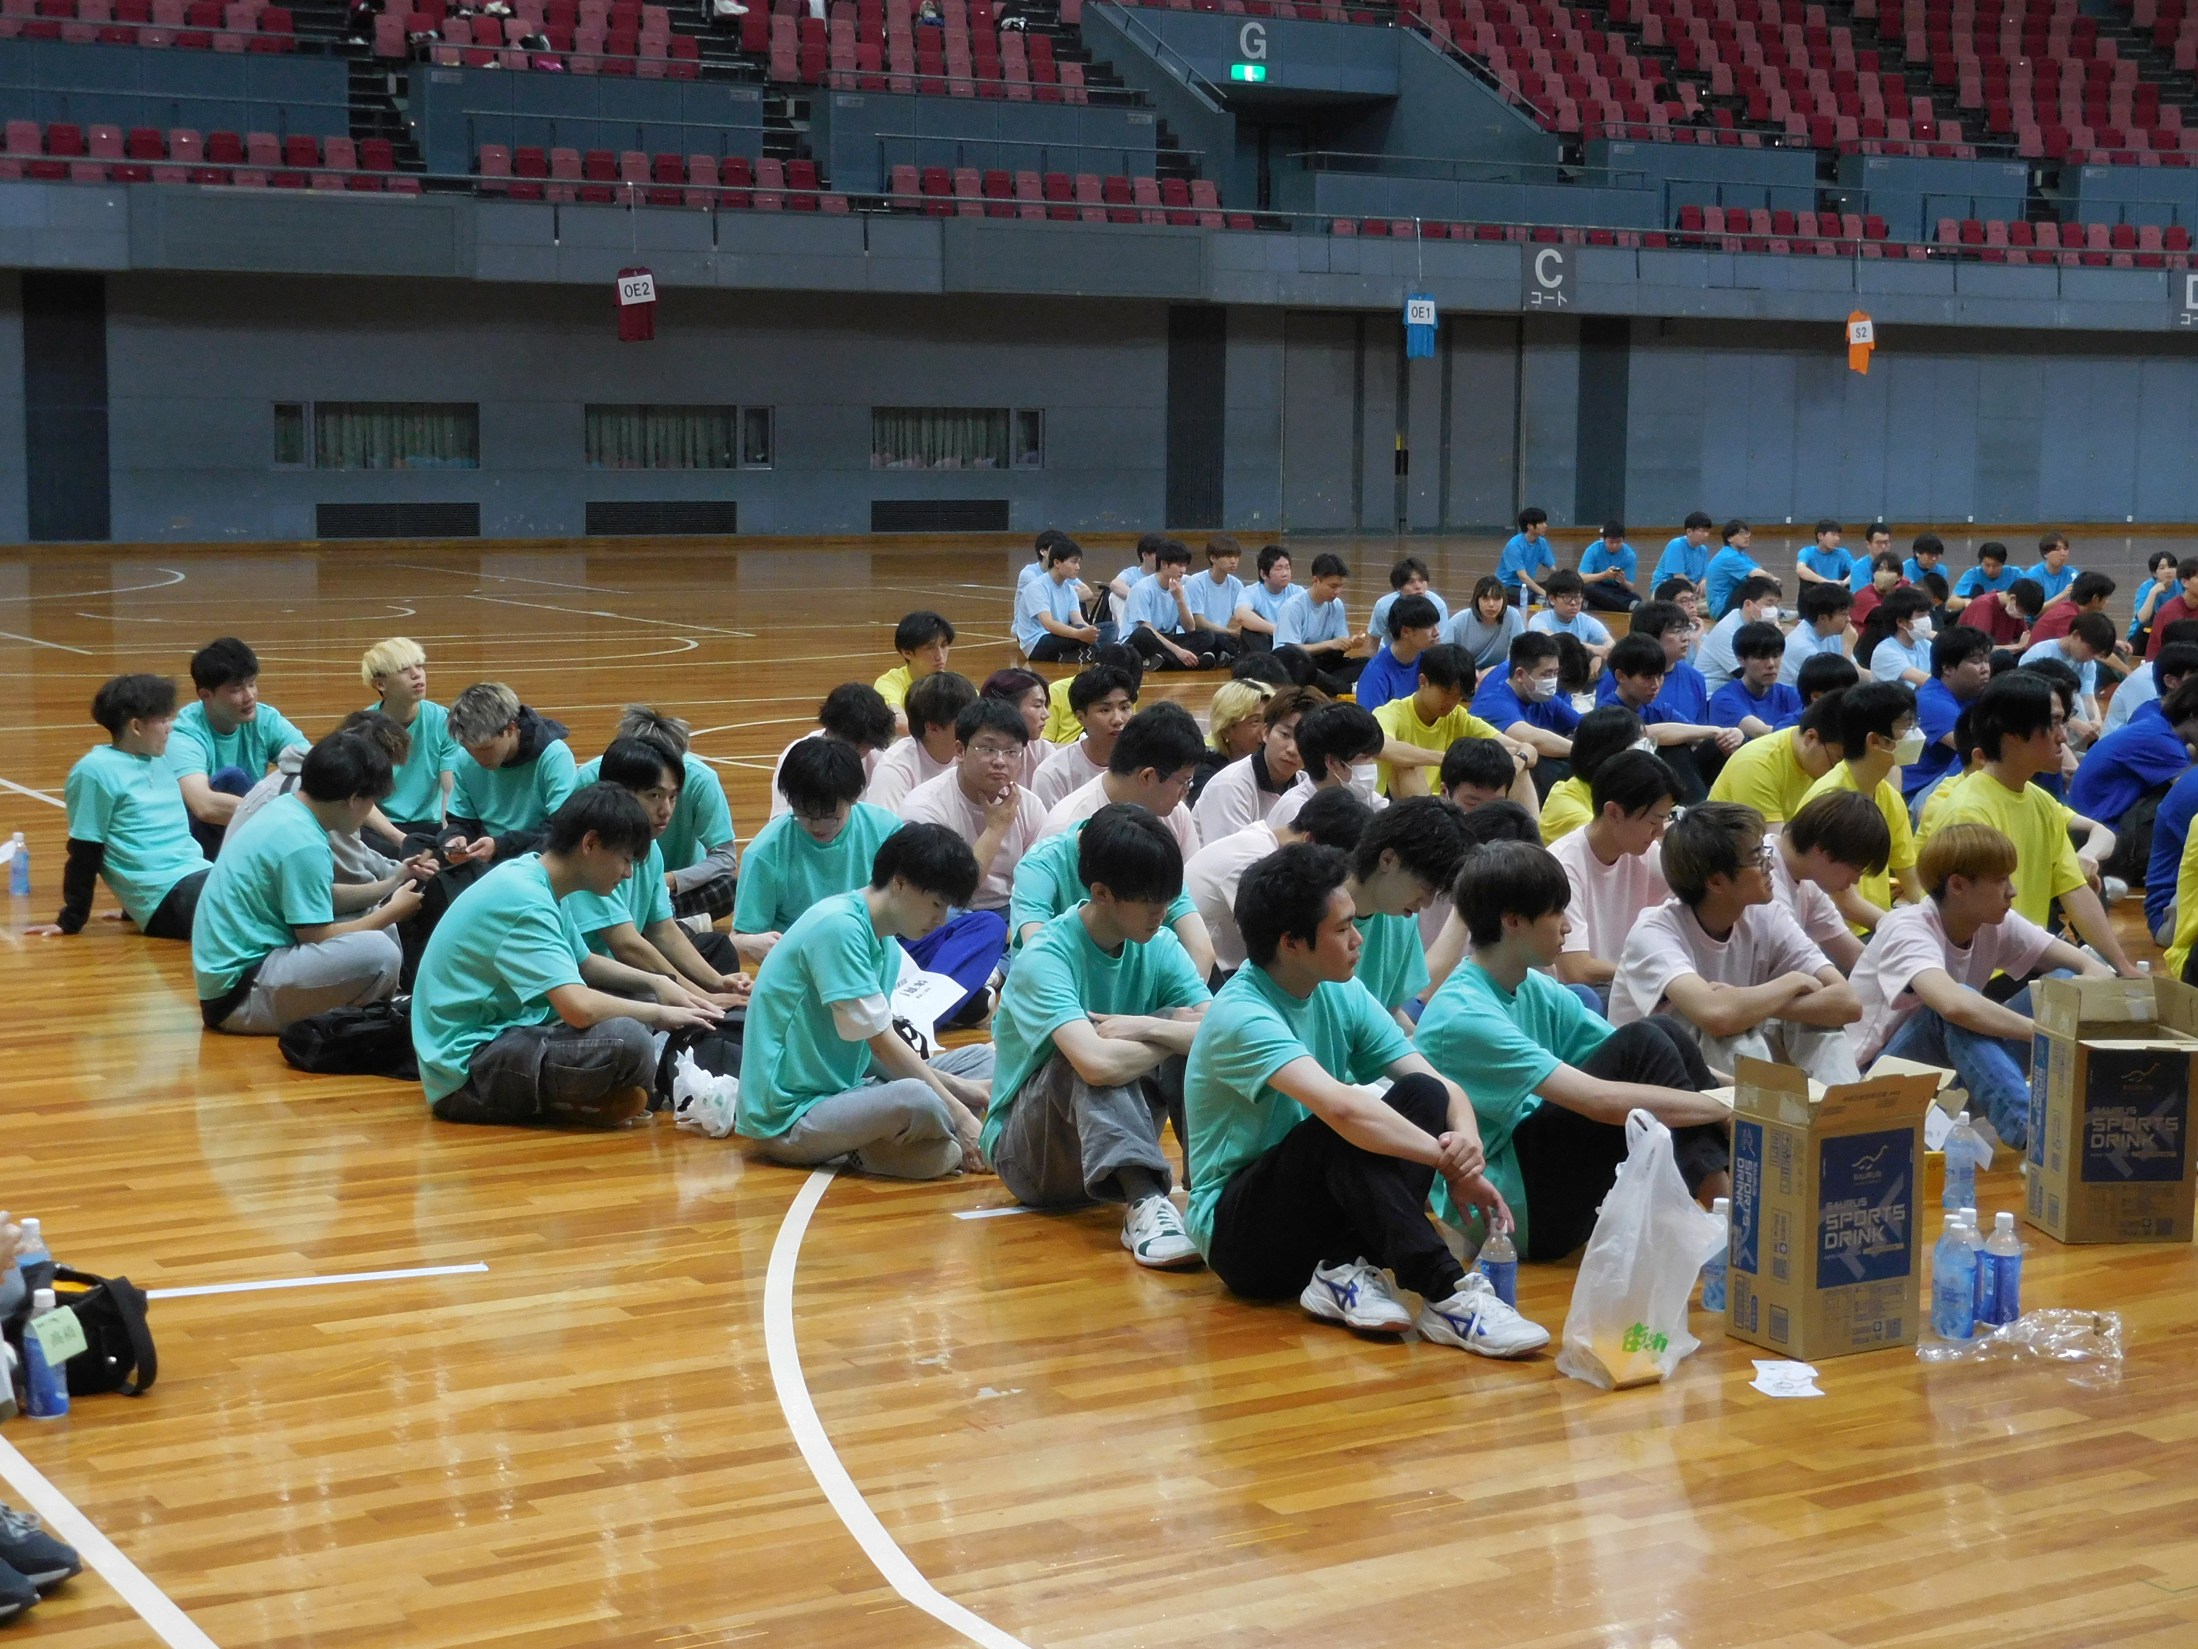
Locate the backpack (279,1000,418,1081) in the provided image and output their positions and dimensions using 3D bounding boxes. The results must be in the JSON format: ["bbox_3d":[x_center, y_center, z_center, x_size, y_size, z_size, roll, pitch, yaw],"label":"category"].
[{"bbox_3d":[-1.832,0.541,8.280,0.440,0.150,0.270,2,7,8],"label":"backpack"}]

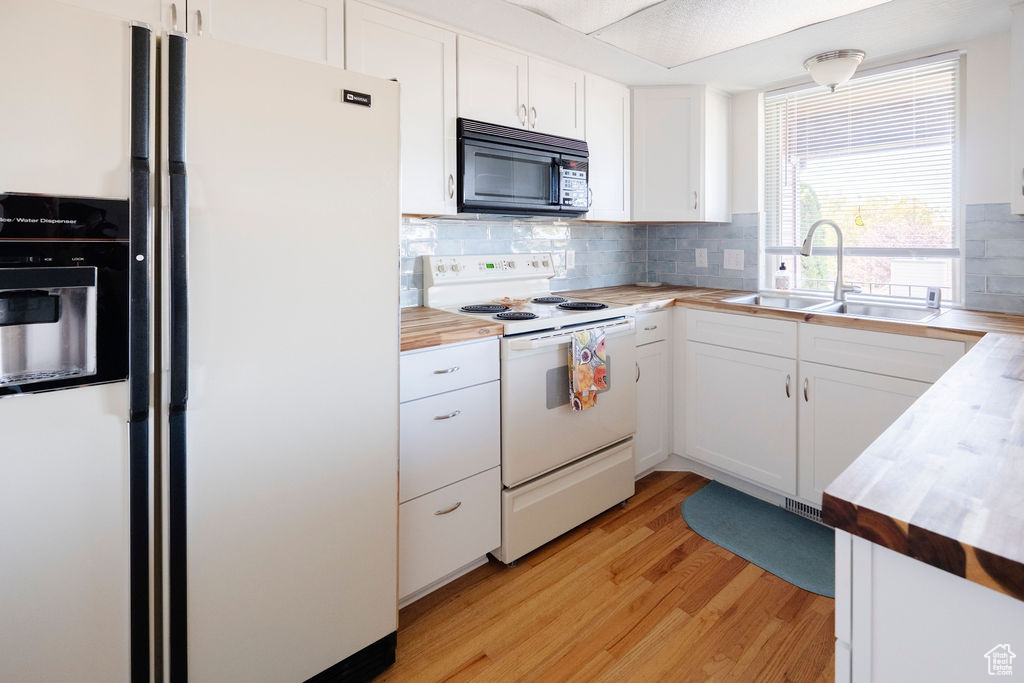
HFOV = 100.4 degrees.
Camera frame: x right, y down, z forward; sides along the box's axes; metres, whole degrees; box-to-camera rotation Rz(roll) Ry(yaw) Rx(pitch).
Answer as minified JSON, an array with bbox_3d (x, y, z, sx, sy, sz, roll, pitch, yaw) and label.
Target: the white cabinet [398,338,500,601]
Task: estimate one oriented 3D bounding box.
[{"bbox_3d":[-0.424,0.401,1.727,0.452,0.865,0.613,-8,12,-36],"label":"white cabinet"}]

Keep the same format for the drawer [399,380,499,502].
[{"bbox_3d":[-0.393,0.292,1.678,0.452,0.313,0.513,-8,12,-36],"label":"drawer"}]

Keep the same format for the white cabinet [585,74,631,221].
[{"bbox_3d":[0.429,-1.067,2.469,0.377,0.756,0.335,-8,12,-36],"label":"white cabinet"}]

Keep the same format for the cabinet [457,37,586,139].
[{"bbox_3d":[-0.025,-1.176,2.115,0.762,0.355,0.335,-8,12,-36],"label":"cabinet"}]

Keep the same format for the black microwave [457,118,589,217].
[{"bbox_3d":[-0.008,-0.805,2.117,0.760,0.395,0.385,-8,12,-36],"label":"black microwave"}]

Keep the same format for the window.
[{"bbox_3d":[1.725,-0.785,2.180,0.100,1.120,0.785,-8,12,-36],"label":"window"}]

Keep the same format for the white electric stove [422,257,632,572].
[{"bbox_3d":[0.097,0.174,2.071,0.760,1.155,0.660,-8,12,-36],"label":"white electric stove"}]

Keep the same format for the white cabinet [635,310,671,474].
[{"bbox_3d":[0.553,0.218,2.444,0.366,0.855,0.613,-8,12,-36],"label":"white cabinet"}]

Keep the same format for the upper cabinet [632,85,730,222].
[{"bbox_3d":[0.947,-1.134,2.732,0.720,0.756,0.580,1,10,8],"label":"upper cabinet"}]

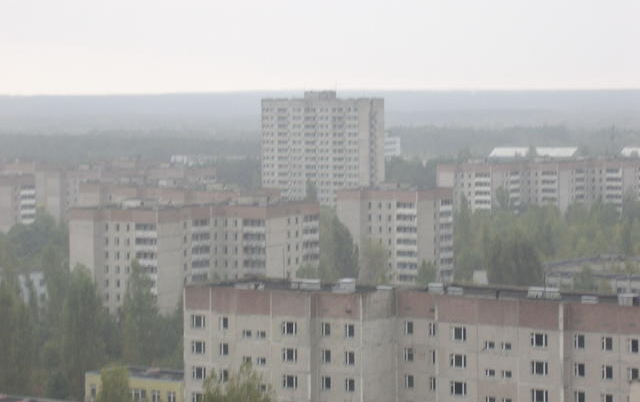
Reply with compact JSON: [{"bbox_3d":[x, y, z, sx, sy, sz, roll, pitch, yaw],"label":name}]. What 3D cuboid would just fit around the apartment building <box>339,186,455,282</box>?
[{"bbox_3d":[17.700,11.410,392.660,20.500,28.300,18.000,2,4,29],"label":"apartment building"}]

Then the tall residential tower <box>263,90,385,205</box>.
[{"bbox_3d":[0.890,-12.970,588.450,38.000,51.000,19.000,2,4,28],"label":"tall residential tower"}]

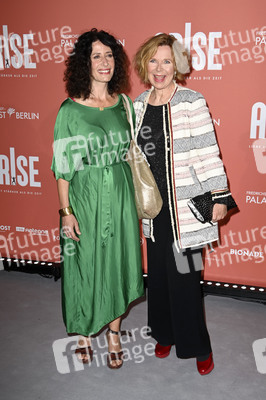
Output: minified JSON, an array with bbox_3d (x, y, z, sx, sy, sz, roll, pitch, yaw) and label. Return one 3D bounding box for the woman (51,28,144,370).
[{"bbox_3d":[-0.155,0.034,2.594,0.540,1.745,0.400,0,16,-5],"label":"woman"}]

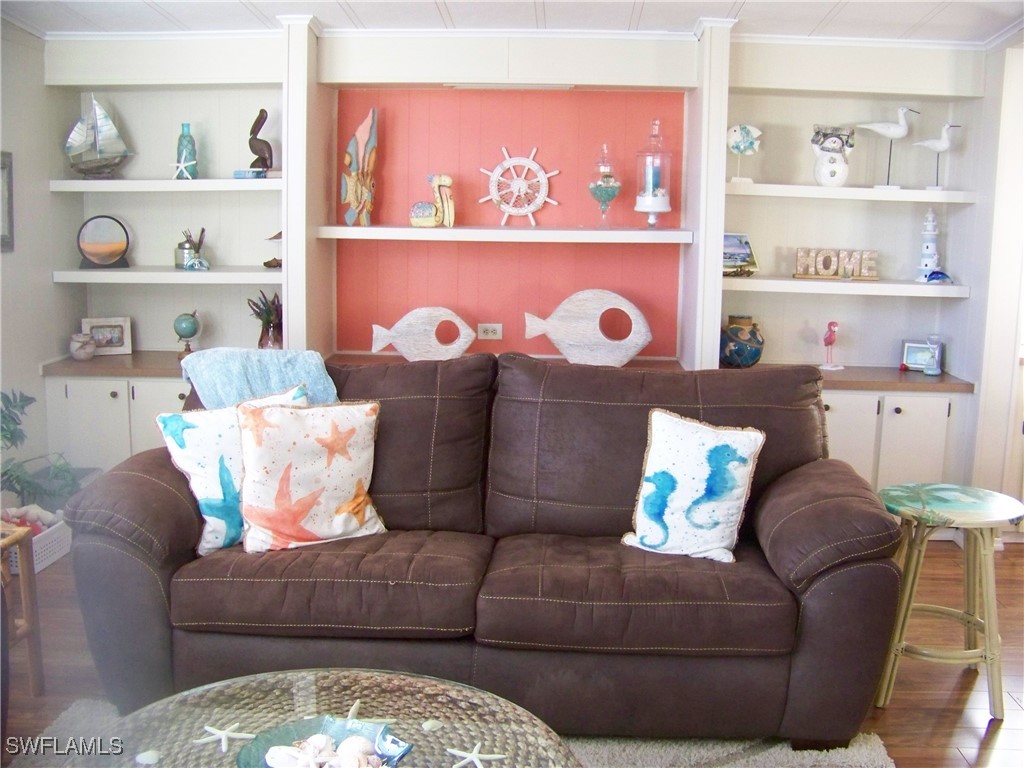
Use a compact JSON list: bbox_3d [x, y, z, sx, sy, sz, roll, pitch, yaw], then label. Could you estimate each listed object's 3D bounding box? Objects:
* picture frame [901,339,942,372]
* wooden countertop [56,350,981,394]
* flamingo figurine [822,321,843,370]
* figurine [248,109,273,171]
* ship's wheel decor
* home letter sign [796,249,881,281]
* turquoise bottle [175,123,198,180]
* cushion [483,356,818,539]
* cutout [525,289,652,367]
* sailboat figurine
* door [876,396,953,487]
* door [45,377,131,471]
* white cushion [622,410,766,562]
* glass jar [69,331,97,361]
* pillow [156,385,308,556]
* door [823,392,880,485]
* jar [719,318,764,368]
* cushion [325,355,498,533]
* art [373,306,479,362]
[{"bbox_3d":[1.869,-0.130,4.849,0.181,0.142,0.025,4,-1,18],"label":"picture frame"},{"bbox_3d":[-0.035,-0.058,4.809,4.019,0.043,0.497,1,9,2],"label":"wooden countertop"},{"bbox_3d":[1.442,-0.173,4.791,0.100,0.222,0.090,9,13,41],"label":"flamingo figurine"},{"bbox_3d":[-1.098,-1.069,4.648,0.102,0.268,0.080,0,10,-9],"label":"figurine"},{"bbox_3d":[0.031,-0.890,4.800,0.365,0.365,0.035,1,7,1],"label":"ship's wheel decor"},{"bbox_3d":[1.447,-0.532,4.742,0.370,0.138,0.050,1,9,1],"label":"home letter sign"},{"bbox_3d":[-1.440,-1.034,4.730,0.092,0.255,0.092,1,9,1],"label":"turquoise bottle"},{"bbox_3d":[0.452,0.205,3.330,0.980,0.540,0.240,1,-5,4],"label":"cushion"},{"bbox_3d":[0.344,-0.250,4.757,0.568,0.342,0.040,3,10,9],"label":"cutout"},{"bbox_3d":[-1.807,-1.084,4.664,0.300,0.375,0.100,4,10,16],"label":"sailboat figurine"},{"bbox_3d":[1.715,0.300,4.575,0.283,0.505,0.022,1,9,2],"label":"door"},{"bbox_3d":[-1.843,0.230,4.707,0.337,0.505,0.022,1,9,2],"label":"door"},{"bbox_3d":[0.524,0.293,3.040,0.375,0.405,0.140,7,-11,28],"label":"white cushion"},{"bbox_3d":[-1.954,-0.168,4.857,0.118,0.107,0.118,1,9,0],"label":"glass jar"},{"bbox_3d":[-0.776,0.252,3.100,0.420,0.420,0.140,-14,-10,-15],"label":"pillow"},{"bbox_3d":[1.425,0.295,4.586,0.280,0.505,0.022,1,9,2],"label":"door"},{"bbox_3d":[1.040,-0.189,4.848,0.210,0.230,0.210,1,9,1],"label":"jar"},{"bbox_3d":[-0.520,0.180,3.404,0.960,0.540,0.240,1,-5,4],"label":"cushion"},{"bbox_3d":[-0.397,-0.222,4.807,0.472,0.248,0.040,1,10,1],"label":"art"}]

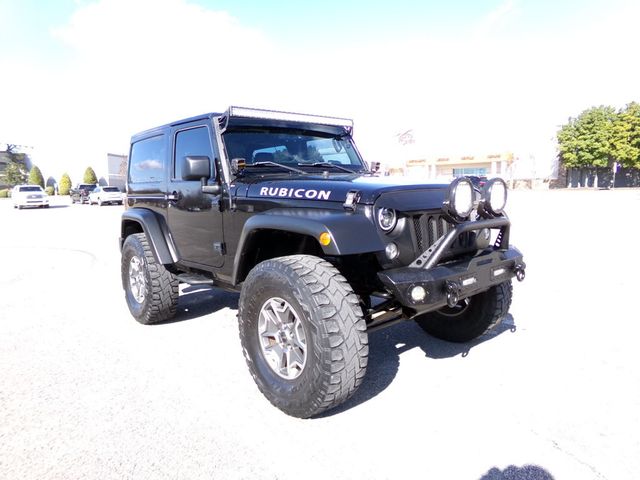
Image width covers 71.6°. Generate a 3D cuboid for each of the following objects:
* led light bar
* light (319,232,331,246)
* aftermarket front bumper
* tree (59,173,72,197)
[{"bbox_3d":[-0.201,-1.012,3.712,1.276,0.078,0.085,-7,9,-40],"label":"led light bar"},{"bbox_3d":[0.030,-0.004,2.180,0.066,0.068,0.030,3,8,36],"label":"light"},{"bbox_3d":[0.859,0.104,2.663,1.420,0.470,0.410,-8,9,-40],"label":"aftermarket front bumper"},{"bbox_3d":[-31.547,-6.880,55.000,1.484,2.851,1.484,-1,7,0],"label":"tree"}]

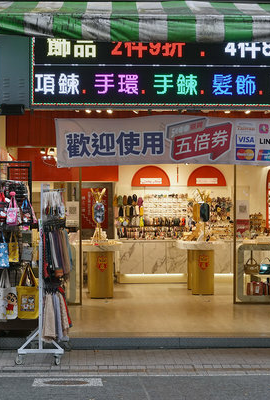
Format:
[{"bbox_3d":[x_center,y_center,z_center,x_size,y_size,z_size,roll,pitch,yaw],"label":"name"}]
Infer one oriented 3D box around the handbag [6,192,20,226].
[{"bbox_3d":[-1.418,0.110,12.330,0.150,0.370,0.080,0,0,5],"label":"handbag"}]

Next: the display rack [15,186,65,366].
[{"bbox_3d":[-1.000,0.800,11.880,0.500,1.930,1.050,0,0,-1],"label":"display rack"}]

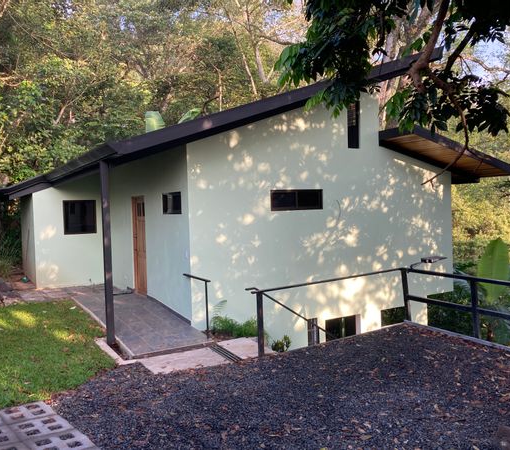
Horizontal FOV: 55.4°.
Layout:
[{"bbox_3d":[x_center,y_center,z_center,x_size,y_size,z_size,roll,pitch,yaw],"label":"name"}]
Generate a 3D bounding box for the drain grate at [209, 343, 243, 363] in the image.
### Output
[{"bbox_3d":[-0.396,1.723,6.484,0.145,0.030,0.800,-3,2,-27],"label":"drain grate"}]

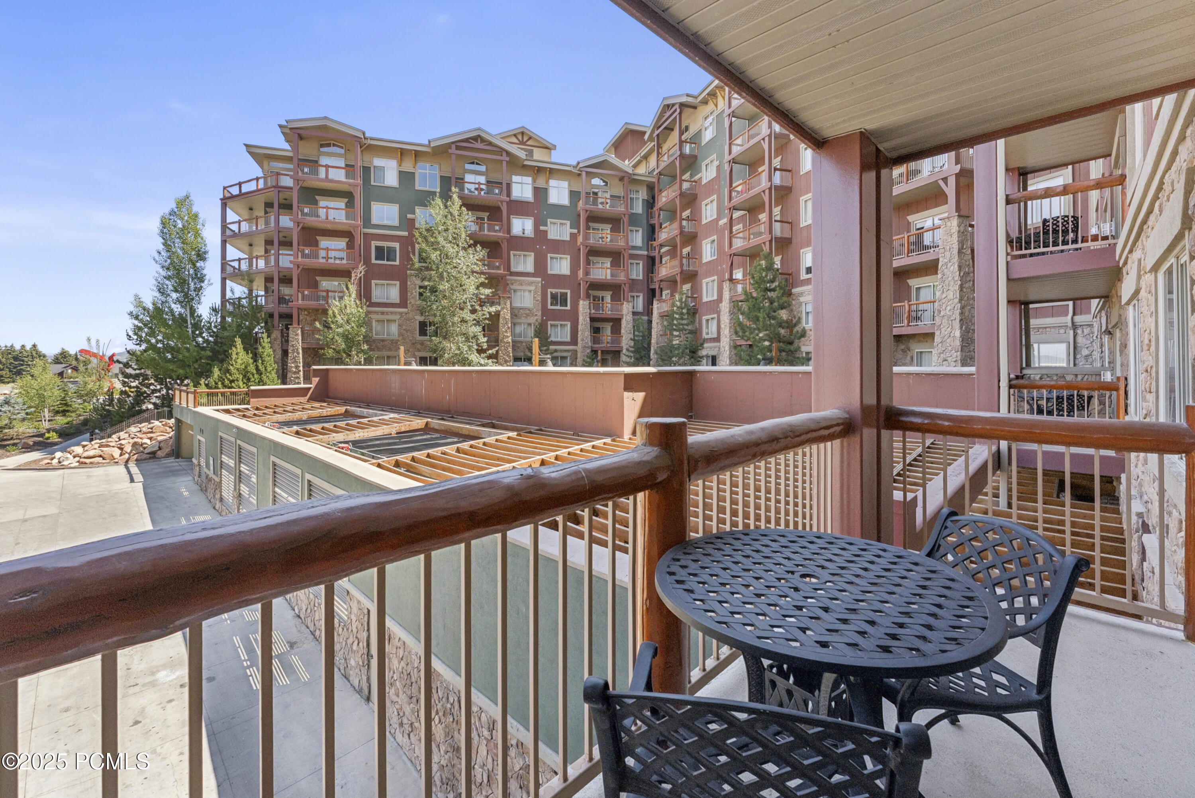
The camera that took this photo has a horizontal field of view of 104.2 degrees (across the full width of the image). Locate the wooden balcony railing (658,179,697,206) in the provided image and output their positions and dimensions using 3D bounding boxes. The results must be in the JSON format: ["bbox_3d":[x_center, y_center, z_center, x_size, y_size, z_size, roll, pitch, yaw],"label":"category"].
[{"bbox_3d":[6.600,-17.000,38.850,1.750,1.100,3.950,-1,2,-21],"label":"wooden balcony railing"}]

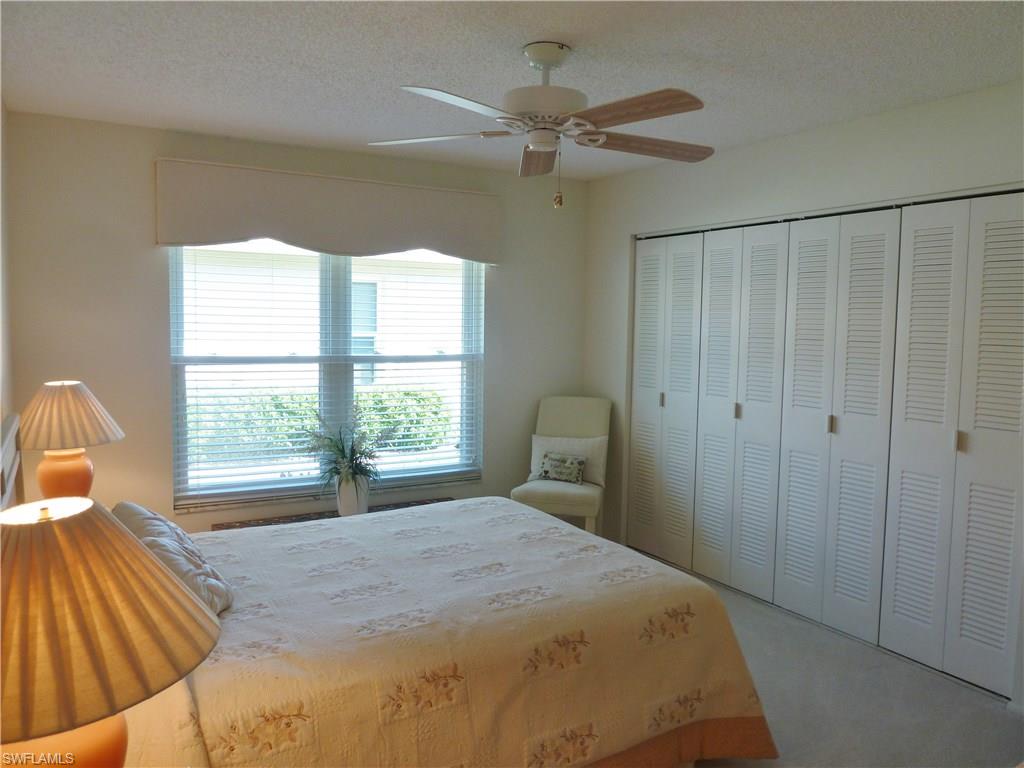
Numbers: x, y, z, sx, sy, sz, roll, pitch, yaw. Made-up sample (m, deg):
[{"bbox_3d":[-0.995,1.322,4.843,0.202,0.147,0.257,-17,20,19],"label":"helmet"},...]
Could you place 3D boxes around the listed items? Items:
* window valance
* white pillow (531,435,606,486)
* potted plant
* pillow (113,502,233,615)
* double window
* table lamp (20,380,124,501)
[{"bbox_3d":[-0.946,-0.935,4.203,1.950,0.425,0.140,-2,6,-29],"label":"window valance"},{"bbox_3d":[0.353,0.481,4.620,0.510,0.330,0.140,2,-8,14],"label":"white pillow"},{"bbox_3d":[-0.929,0.462,4.159,0.430,0.620,0.410,-2,6,-29],"label":"potted plant"},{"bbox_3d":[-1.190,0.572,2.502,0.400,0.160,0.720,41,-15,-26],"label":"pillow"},{"bbox_3d":[-1.002,-0.108,4.352,1.830,1.460,0.110,-2,6,-29],"label":"double window"},{"bbox_3d":[-1.896,0.266,3.139,0.425,0.545,0.425,-2,6,-29],"label":"table lamp"}]

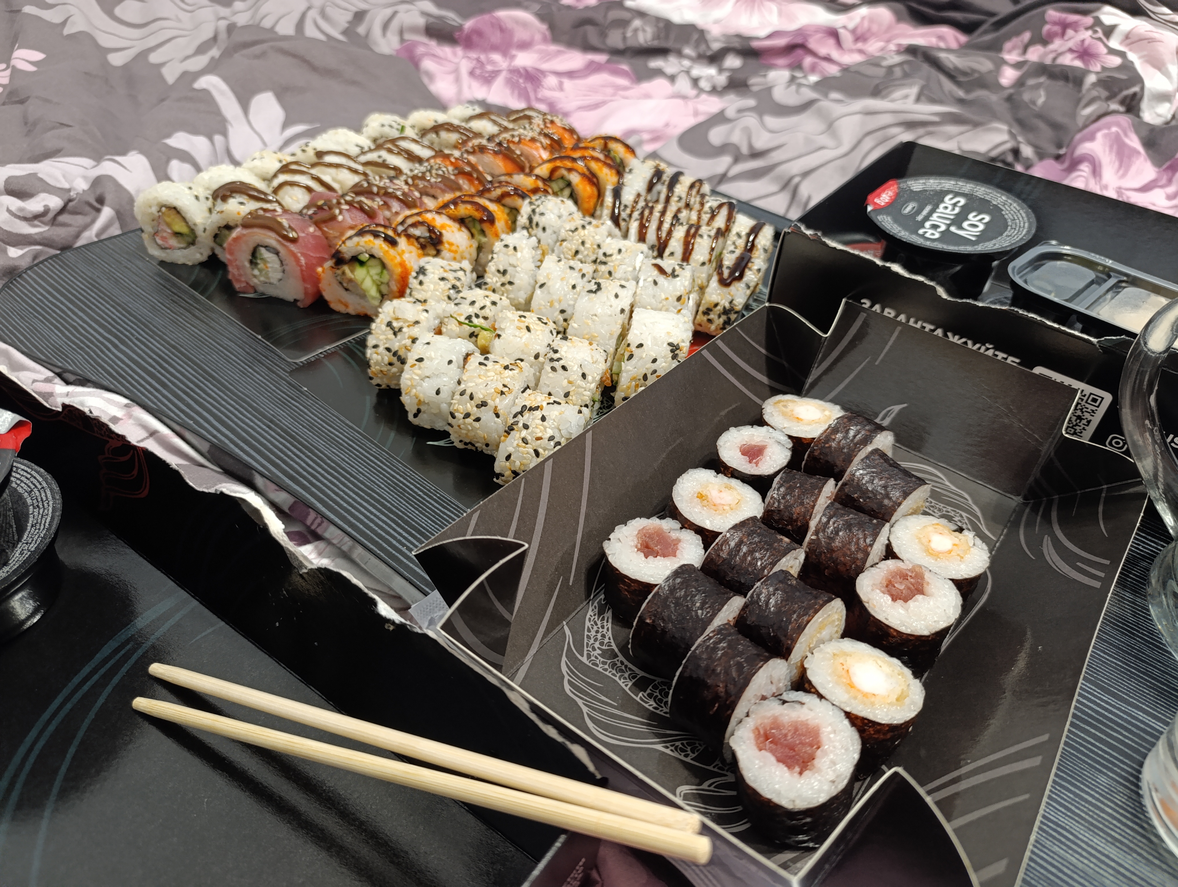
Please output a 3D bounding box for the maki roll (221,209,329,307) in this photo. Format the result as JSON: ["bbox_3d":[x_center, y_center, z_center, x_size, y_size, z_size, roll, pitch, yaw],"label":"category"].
[{"bbox_3d":[-0.161,-0.096,0.406,0.046,0.042,0.028,16,40,15],"label":"maki roll"}]

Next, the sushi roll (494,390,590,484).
[{"bbox_3d":[-0.018,0.000,0.303,0.028,0.034,0.036,12,39,9],"label":"sushi roll"}]

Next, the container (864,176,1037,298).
[{"bbox_3d":[0.191,-0.112,0.424,0.084,0.030,0.084,13,44,13],"label":"container"}]

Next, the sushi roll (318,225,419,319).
[{"bbox_3d":[-0.112,-0.088,0.402,0.045,0.041,0.026,9,38,6],"label":"sushi roll"}]

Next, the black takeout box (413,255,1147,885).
[{"bbox_3d":[0.082,0.030,0.271,0.164,0.042,0.253,27,43,28],"label":"black takeout box"}]

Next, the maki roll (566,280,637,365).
[{"bbox_3d":[0.006,-0.058,0.384,0.025,0.036,0.041,12,38,10],"label":"maki roll"}]

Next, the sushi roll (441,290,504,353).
[{"bbox_3d":[-0.056,-0.055,0.378,0.023,0.031,0.036,7,37,3],"label":"sushi roll"}]

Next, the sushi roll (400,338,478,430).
[{"bbox_3d":[-0.064,-0.026,0.337,0.023,0.033,0.036,8,37,5],"label":"sushi roll"}]

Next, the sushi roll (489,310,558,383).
[{"bbox_3d":[-0.029,-0.038,0.349,0.023,0.037,0.037,9,38,6],"label":"sushi roll"}]

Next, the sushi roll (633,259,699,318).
[{"bbox_3d":[0.039,-0.071,0.397,0.026,0.037,0.038,10,38,8],"label":"sushi roll"}]

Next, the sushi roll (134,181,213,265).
[{"bbox_3d":[-0.228,-0.122,0.435,0.038,0.040,0.023,13,39,11],"label":"sushi roll"}]

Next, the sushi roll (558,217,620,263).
[{"bbox_3d":[0.000,-0.103,0.434,0.027,0.038,0.038,8,38,5],"label":"sushi roll"}]

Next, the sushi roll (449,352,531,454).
[{"bbox_3d":[-0.040,-0.017,0.323,0.025,0.034,0.035,13,39,11],"label":"sushi roll"}]

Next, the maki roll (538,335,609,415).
[{"bbox_3d":[-0.007,-0.031,0.353,0.024,0.029,0.035,12,38,10],"label":"maki roll"}]

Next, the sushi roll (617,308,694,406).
[{"bbox_3d":[0.030,-0.038,0.358,0.025,0.038,0.044,12,38,10],"label":"sushi roll"}]

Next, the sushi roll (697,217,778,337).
[{"bbox_3d":[0.079,-0.090,0.420,0.027,0.048,0.054,16,39,16],"label":"sushi roll"}]

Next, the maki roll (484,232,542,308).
[{"bbox_3d":[-0.041,-0.095,0.428,0.024,0.036,0.039,7,37,4],"label":"maki roll"}]

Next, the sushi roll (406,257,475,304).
[{"bbox_3d":[-0.076,-0.077,0.406,0.023,0.031,0.036,10,37,8],"label":"sushi roll"}]

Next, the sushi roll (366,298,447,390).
[{"bbox_3d":[-0.081,-0.045,0.355,0.025,0.035,0.036,10,38,8],"label":"sushi roll"}]

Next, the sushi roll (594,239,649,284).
[{"bbox_3d":[0.018,-0.093,0.432,0.024,0.035,0.039,9,37,7],"label":"sushi roll"}]

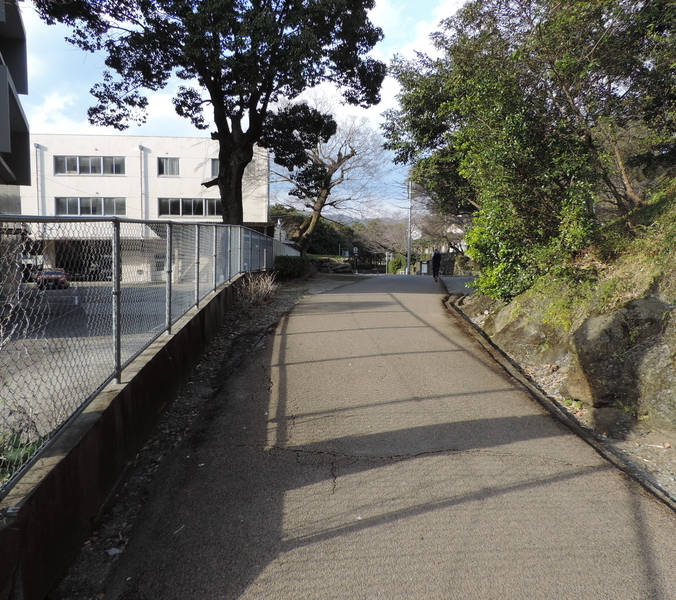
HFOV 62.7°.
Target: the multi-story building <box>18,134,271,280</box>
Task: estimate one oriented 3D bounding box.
[{"bbox_3d":[-15.720,-7.567,48.967,19.239,11.482,11.000,0,5,-6],"label":"multi-story building"}]

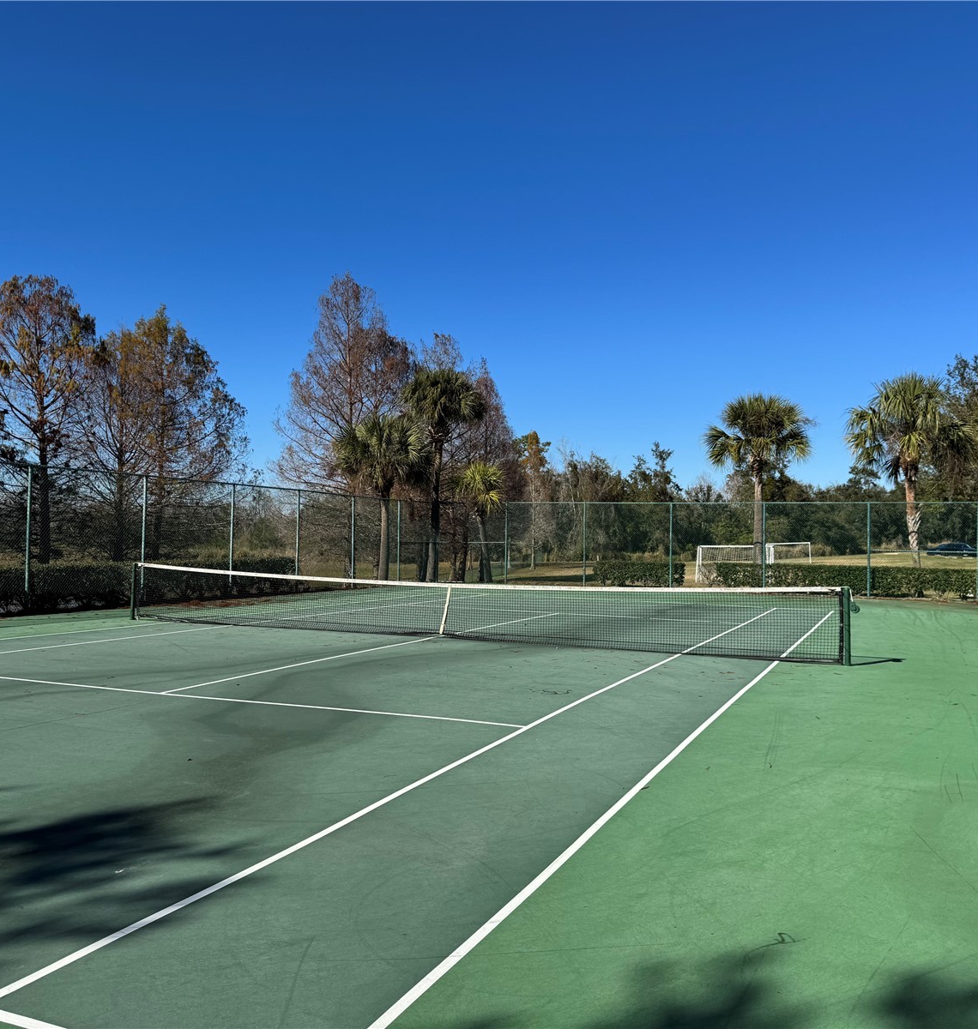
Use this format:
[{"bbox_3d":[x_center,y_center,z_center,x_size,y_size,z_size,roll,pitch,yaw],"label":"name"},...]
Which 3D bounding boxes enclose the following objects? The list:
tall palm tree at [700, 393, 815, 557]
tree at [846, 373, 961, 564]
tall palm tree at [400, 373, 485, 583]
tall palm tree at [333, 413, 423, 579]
[{"bbox_3d":[10.129,-0.844,35.589,4.080,7.220,4.000,1,-1,0],"label":"tall palm tree"},{"bbox_3d":[14.794,-1.094,33.897,4.110,7.820,4.030,1,-1,0],"label":"tree"},{"bbox_3d":[-1.652,-1.531,37.102,3.340,8.220,3.270,1,-1,0],"label":"tall palm tree"},{"bbox_3d":[-4.000,-0.639,35.578,3.520,6.270,3.450,1,-1,0],"label":"tall palm tree"}]

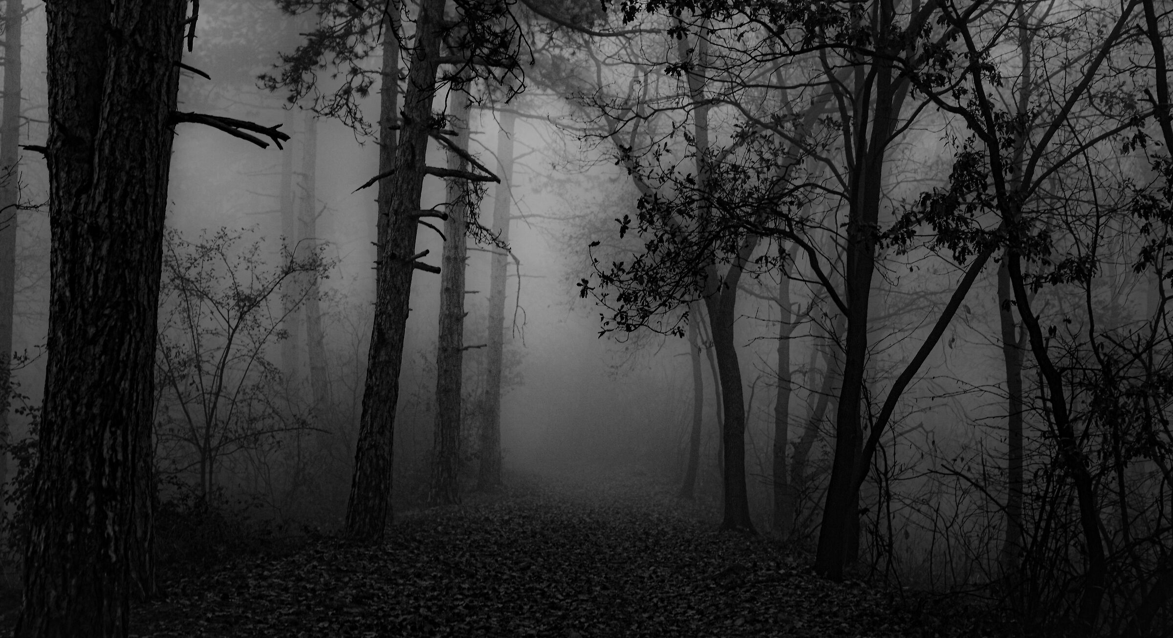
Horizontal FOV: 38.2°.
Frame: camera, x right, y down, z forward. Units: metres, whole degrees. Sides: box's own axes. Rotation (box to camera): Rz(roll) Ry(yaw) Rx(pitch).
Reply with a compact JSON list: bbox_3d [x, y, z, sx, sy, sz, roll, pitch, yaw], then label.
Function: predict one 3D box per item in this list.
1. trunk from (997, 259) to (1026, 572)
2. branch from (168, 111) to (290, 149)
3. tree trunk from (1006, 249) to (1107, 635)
[{"bbox_3d":[5.248,1.181,21.001,0.280,3.880,0.220,0,-4,0],"label":"trunk"},{"bbox_3d":[-2.165,-1.148,10.300,0.724,0.184,0.220,9,-4,0],"label":"branch"},{"bbox_3d":[3.314,0.838,11.800,0.306,2.705,0.280,-11,-4,15],"label":"tree trunk"}]

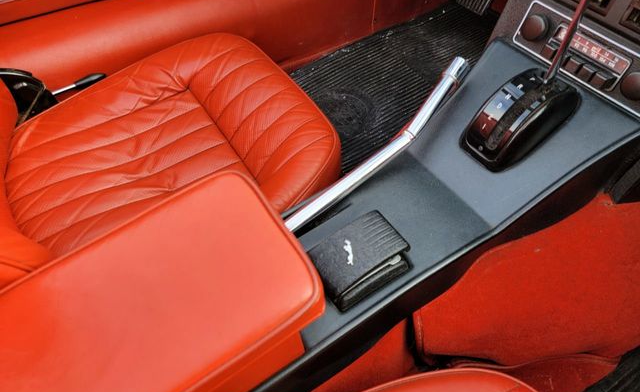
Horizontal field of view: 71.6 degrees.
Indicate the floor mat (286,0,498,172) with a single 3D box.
[{"bbox_3d":[0.248,-0.268,1.061,0.700,0.040,0.440,-27,55,-20],"label":"floor mat"}]

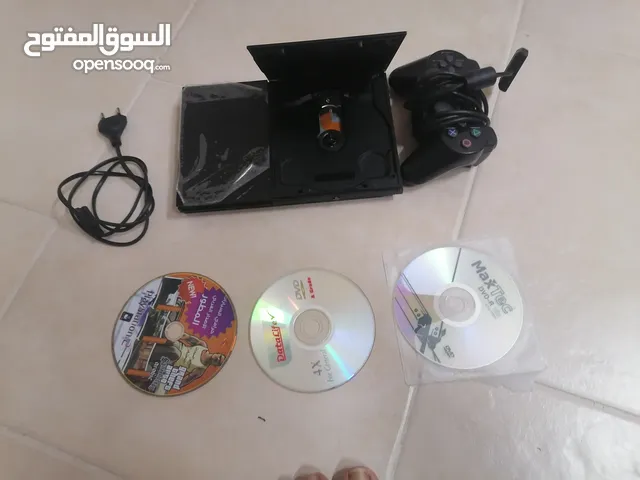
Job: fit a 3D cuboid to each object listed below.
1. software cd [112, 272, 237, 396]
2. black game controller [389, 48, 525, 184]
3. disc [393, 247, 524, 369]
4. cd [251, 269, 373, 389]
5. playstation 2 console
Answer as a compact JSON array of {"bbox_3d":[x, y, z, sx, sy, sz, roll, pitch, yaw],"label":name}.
[{"bbox_3d":[-0.139,0.087,0.477,0.120,0.002,0.120,-1,65,3],"label":"software cd"},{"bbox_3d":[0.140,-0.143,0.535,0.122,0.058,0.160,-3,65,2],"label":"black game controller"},{"bbox_3d":[0.130,0.061,0.473,0.120,0.002,0.120,-1,65,3],"label":"disc"},{"bbox_3d":[-0.007,0.082,0.472,0.120,0.002,0.120,-4,65,1],"label":"cd"},{"bbox_3d":[-0.038,-0.132,0.488,0.231,0.152,0.153,-4,65,1],"label":"playstation 2 console"}]

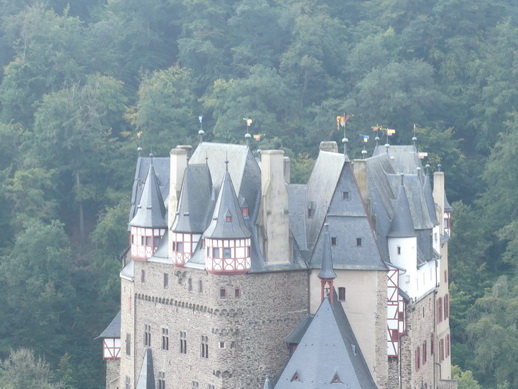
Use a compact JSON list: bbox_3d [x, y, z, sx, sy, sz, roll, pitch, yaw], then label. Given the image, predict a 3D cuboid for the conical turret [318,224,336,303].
[{"bbox_3d":[5.565,5.605,225.000,1.450,6.250,1.450,0,8,0],"label":"conical turret"}]

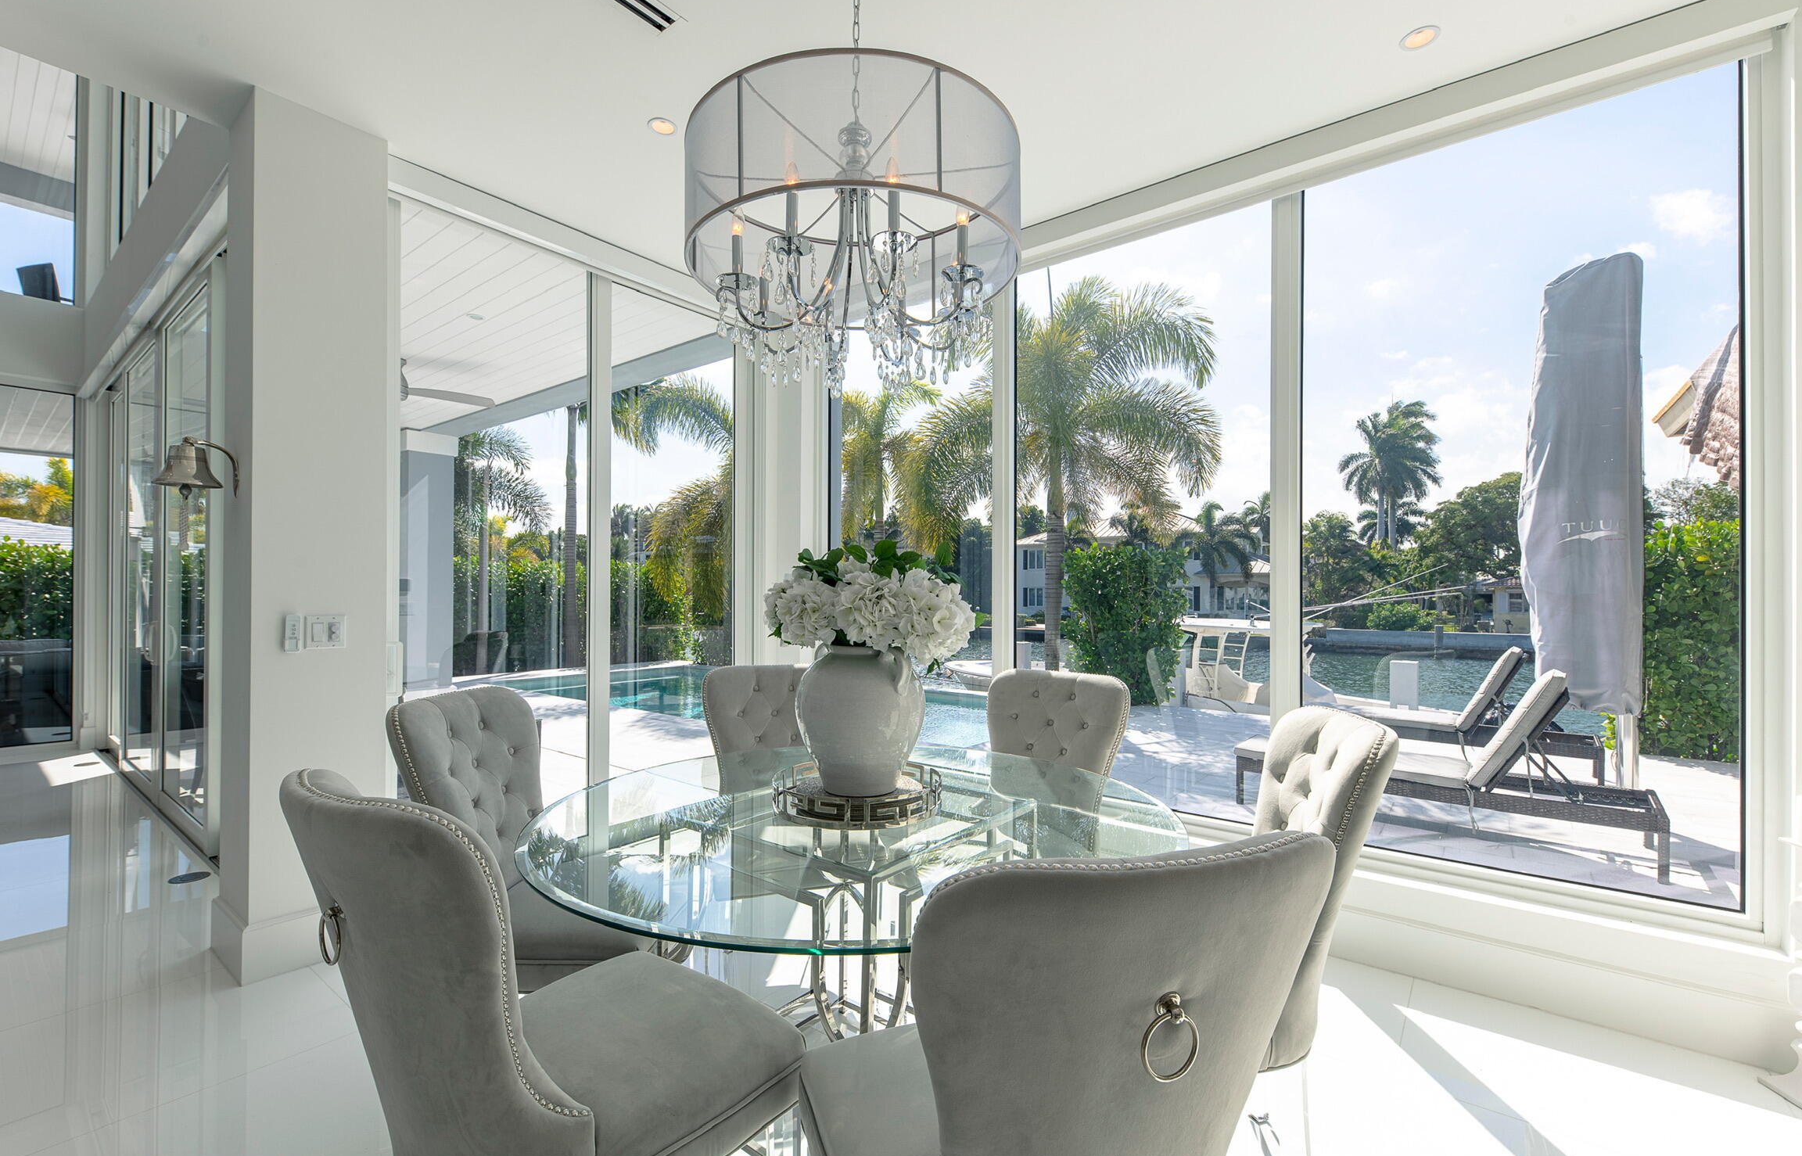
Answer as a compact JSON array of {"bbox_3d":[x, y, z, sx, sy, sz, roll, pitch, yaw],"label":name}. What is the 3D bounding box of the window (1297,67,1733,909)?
[{"bbox_3d":[2.009,-0.278,2.569,1.197,2.530,0.090,-1,-1,39],"label":"window"}]

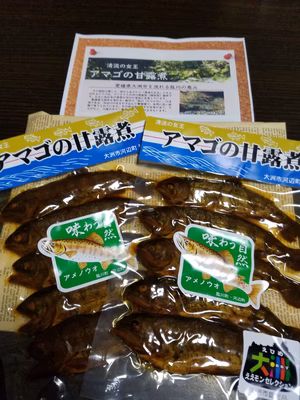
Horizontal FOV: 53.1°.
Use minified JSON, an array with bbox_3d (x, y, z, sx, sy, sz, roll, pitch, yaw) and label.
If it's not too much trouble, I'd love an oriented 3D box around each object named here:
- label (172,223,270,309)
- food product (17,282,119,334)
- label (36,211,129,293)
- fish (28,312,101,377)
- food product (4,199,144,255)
[{"bbox_3d":[0.056,0.053,0.244,0.082,0.006,0.057,11,67,5],"label":"label"},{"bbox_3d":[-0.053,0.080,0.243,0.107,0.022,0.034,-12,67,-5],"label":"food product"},{"bbox_3d":[-0.051,0.043,0.252,0.081,0.006,0.059,-14,67,-5],"label":"label"},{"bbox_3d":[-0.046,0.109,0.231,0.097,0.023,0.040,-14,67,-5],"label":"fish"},{"bbox_3d":[-0.065,0.019,0.270,0.129,0.022,0.036,-20,68,-8],"label":"food product"}]

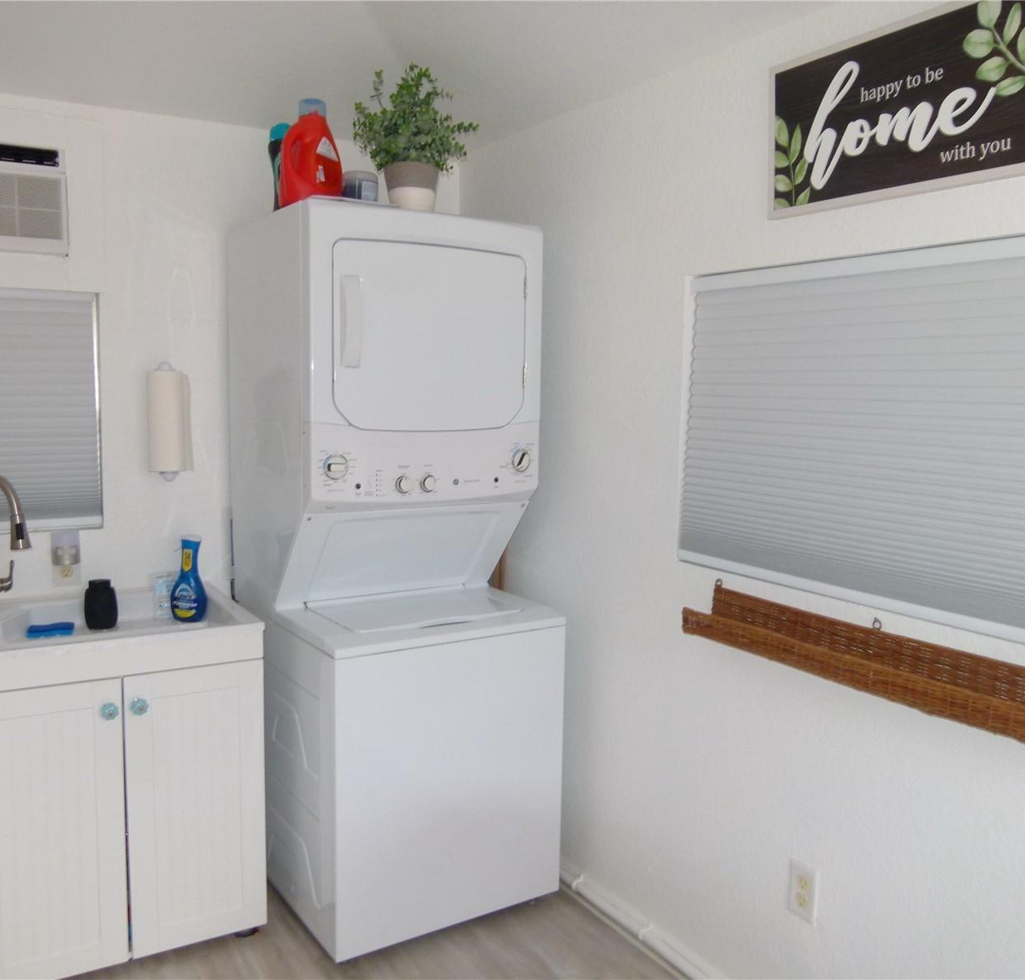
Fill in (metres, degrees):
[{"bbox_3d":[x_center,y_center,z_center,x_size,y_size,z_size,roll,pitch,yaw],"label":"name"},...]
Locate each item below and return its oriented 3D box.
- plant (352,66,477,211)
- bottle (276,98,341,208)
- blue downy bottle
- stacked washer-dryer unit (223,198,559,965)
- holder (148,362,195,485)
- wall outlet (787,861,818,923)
[{"bbox_3d":[-0.263,-0.931,2.543,0.320,0.400,0.305,1,6,0],"label":"plant"},{"bbox_3d":[-0.528,-0.870,2.460,0.160,0.288,0.105,-3,7,-33],"label":"bottle"},{"bbox_3d":[-0.860,0.232,2.504,0.090,0.226,0.060,-1,6,-19],"label":"blue downy bottle"},{"bbox_3d":[-0.355,0.195,2.755,0.680,1.886,0.810,-3,7,-33],"label":"stacked washer-dryer unit"},{"bbox_3d":[-0.987,-0.196,2.716,0.120,0.335,0.130,-2,7,-30],"label":"holder"},{"bbox_3d":[0.636,0.880,2.066,0.008,0.114,0.071,-3,7,-33],"label":"wall outlet"}]

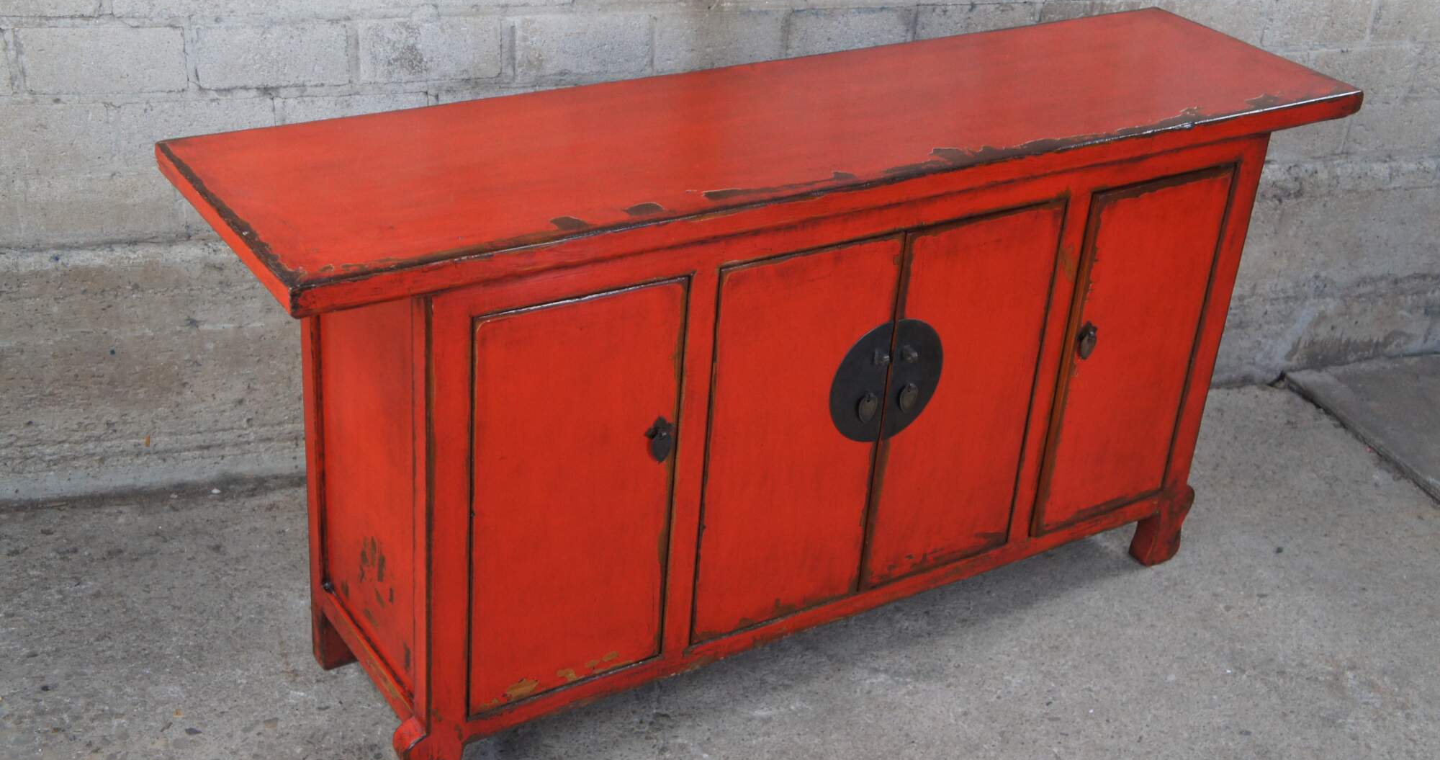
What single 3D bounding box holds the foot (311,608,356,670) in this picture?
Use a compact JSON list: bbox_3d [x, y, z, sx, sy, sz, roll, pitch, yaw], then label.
[{"bbox_3d":[-0.611,0.400,2.741,0.061,0.110,0.051,-14,33,-31],"label":"foot"}]

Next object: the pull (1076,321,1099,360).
[{"bbox_3d":[0.602,-0.061,2.786,0.044,0.069,0.021,-14,33,-31],"label":"pull"}]

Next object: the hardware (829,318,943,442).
[{"bbox_3d":[0.256,0.006,2.565,0.208,0.206,0.022,-14,33,-31],"label":"hardware"}]

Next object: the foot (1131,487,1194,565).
[{"bbox_3d":[0.823,0.256,3.193,0.083,0.168,0.053,-14,33,-31],"label":"foot"}]

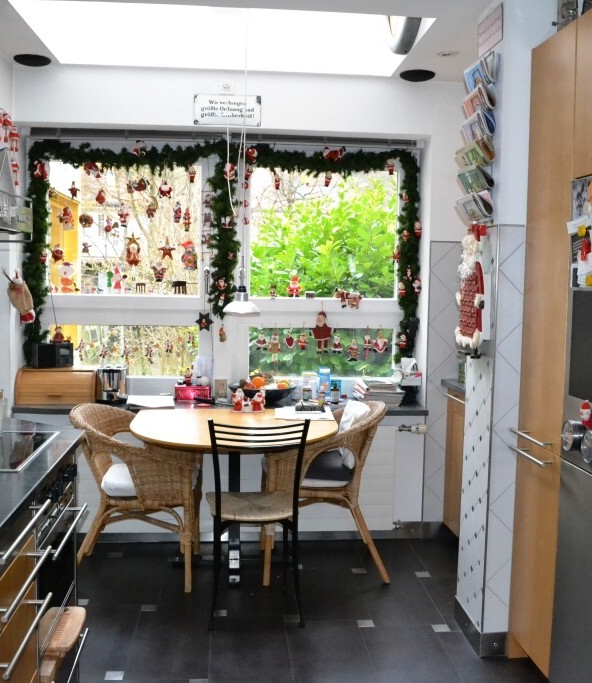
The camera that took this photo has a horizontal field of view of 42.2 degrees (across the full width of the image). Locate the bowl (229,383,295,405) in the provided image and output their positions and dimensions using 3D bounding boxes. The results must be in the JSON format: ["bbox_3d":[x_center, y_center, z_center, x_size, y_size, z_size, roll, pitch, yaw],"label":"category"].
[{"bbox_3d":[-0.194,0.306,4.373,0.380,0.115,0.380,1,5,-5],"label":"bowl"}]

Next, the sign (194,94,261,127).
[{"bbox_3d":[-0.362,-1.229,4.086,0.355,0.169,0.012,1,5,-5],"label":"sign"}]

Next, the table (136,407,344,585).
[{"bbox_3d":[-0.306,0.786,3.831,1.010,0.746,0.980,1,5,-5],"label":"table"}]

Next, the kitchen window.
[{"bbox_3d":[-0.400,-0.505,4.385,2.220,1.240,0.140,1,5,-5],"label":"kitchen window"}]

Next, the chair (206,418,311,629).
[{"bbox_3d":[-0.172,0.749,3.442,0.430,0.890,0.500,1,5,-5],"label":"chair"}]

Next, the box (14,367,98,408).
[{"bbox_3d":[-1.327,0.246,4.312,0.443,0.197,0.250,1,5,-5],"label":"box"}]

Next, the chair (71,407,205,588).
[{"bbox_3d":[-0.788,0.731,3.778,0.620,0.835,0.580,1,5,-4],"label":"chair"}]

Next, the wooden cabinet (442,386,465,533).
[{"bbox_3d":[1.135,0.687,4.000,0.520,0.784,0.800,1,5,-5],"label":"wooden cabinet"}]

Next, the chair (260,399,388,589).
[{"bbox_3d":[0.148,0.738,3.914,0.620,0.835,0.580,1,5,-4],"label":"chair"}]

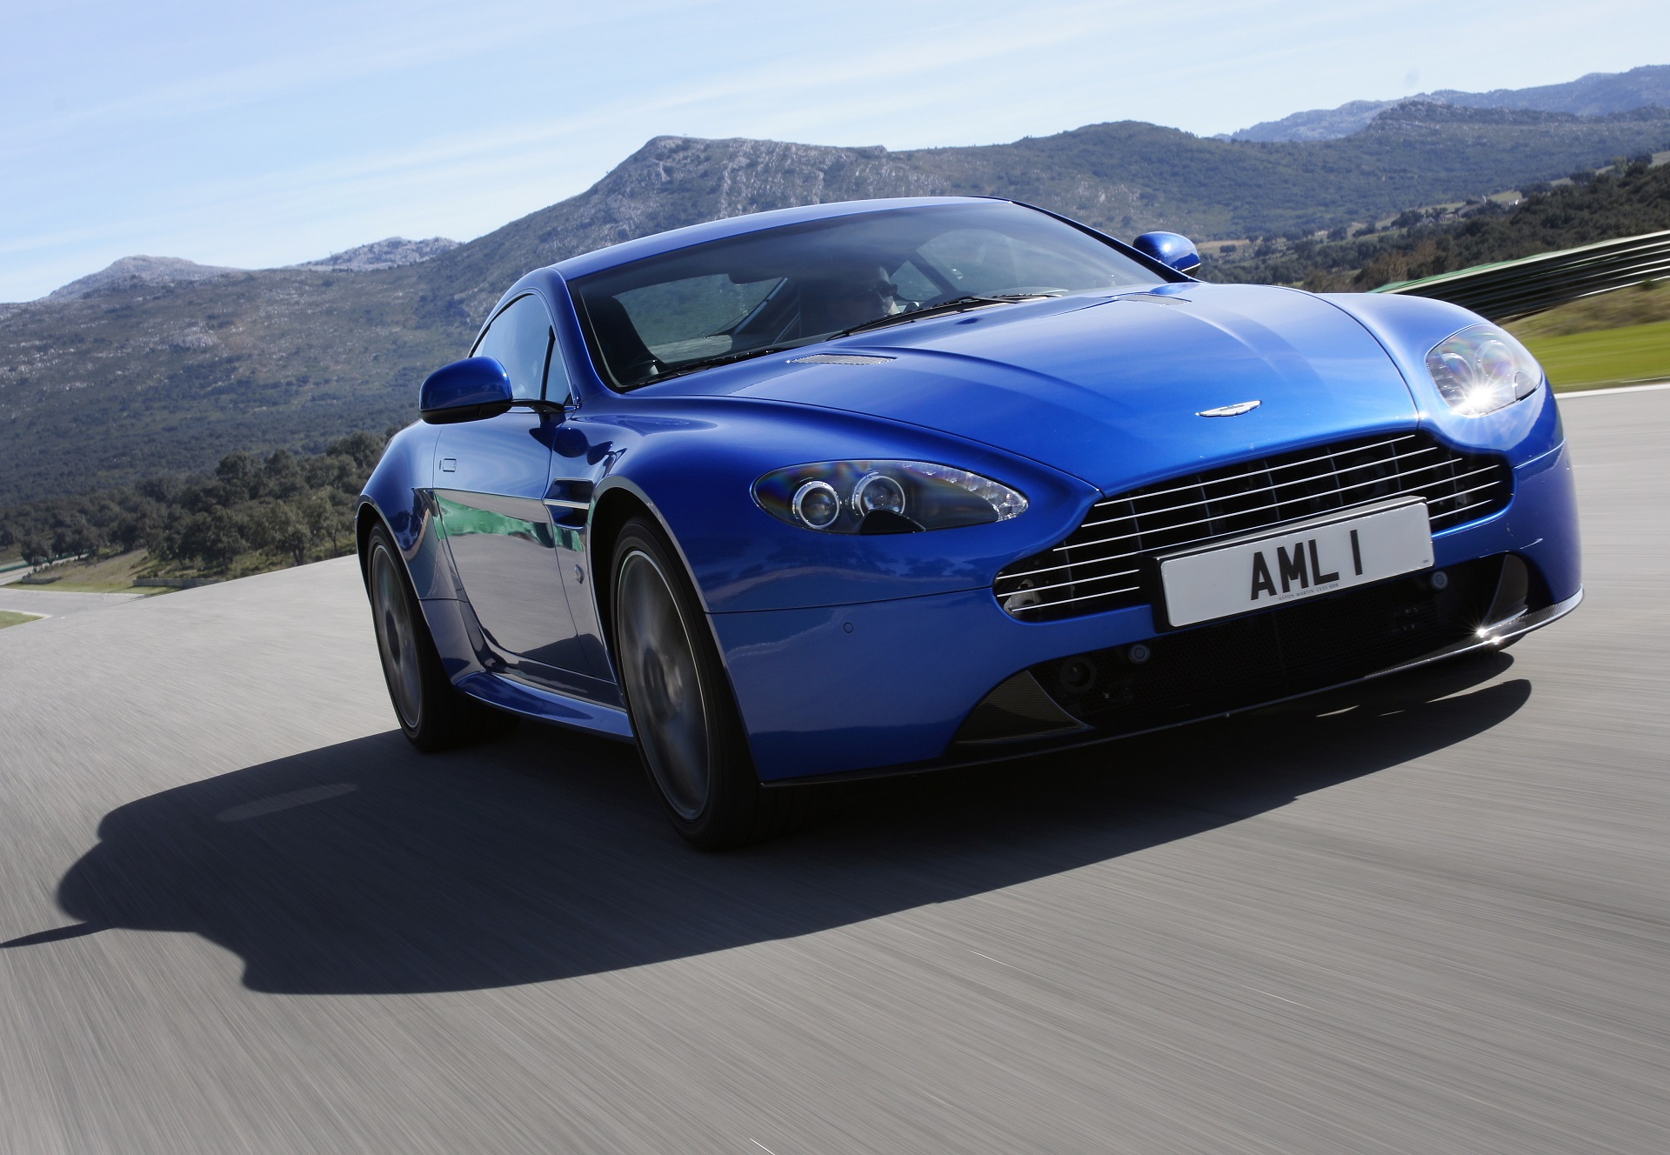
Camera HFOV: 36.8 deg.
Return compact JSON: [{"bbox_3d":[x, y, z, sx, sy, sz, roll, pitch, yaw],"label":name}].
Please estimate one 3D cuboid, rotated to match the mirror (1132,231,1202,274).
[{"bbox_3d":[0.849,-0.789,6.258,0.210,0.145,0.130,-12,5,-20],"label":"mirror"}]

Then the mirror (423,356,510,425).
[{"bbox_3d":[-0.829,-0.419,5.638,0.210,0.145,0.130,-12,5,-20],"label":"mirror"}]

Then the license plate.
[{"bbox_3d":[0.782,-0.023,4.208,0.520,0.115,0.020,-12,6,-20],"label":"license plate"}]

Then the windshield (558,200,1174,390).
[{"bbox_3d":[0.084,-0.688,5.697,1.420,0.140,0.890,-12,28,-20],"label":"windshield"}]

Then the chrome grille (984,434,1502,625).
[{"bbox_3d":[0.737,-0.106,4.278,1.020,0.205,0.150,-12,5,-20],"label":"chrome grille"}]

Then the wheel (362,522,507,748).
[{"bbox_3d":[-1.118,0.146,7.149,0.275,0.675,0.675,-12,5,-20],"label":"wheel"}]

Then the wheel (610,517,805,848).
[{"bbox_3d":[-0.214,0.183,4.712,0.245,0.670,0.670,-12,5,-20],"label":"wheel"}]

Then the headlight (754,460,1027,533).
[{"bbox_3d":[0.077,-0.135,4.261,0.350,0.145,0.430,-12,5,-20],"label":"headlight"}]

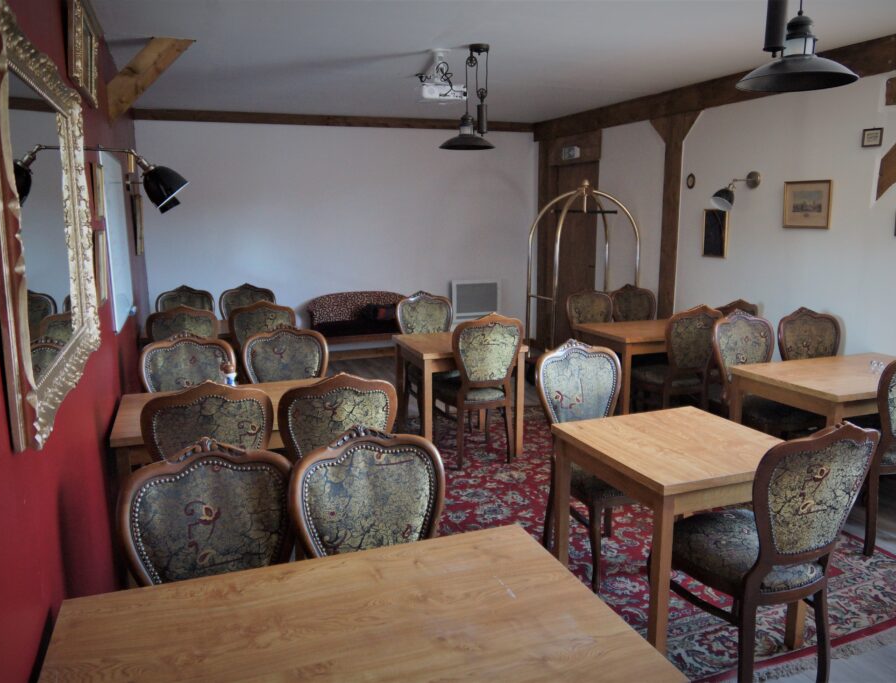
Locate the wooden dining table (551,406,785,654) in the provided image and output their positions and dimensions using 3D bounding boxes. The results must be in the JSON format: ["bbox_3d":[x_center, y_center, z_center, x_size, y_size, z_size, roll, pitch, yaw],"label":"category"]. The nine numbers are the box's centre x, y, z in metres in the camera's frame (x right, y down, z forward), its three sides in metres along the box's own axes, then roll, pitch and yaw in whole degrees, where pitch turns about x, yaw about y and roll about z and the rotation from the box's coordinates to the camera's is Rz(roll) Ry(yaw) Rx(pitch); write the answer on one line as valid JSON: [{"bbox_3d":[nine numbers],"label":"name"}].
[{"bbox_3d":[0.884,0.744,2.672,0.703,0.750,0.700,-4,11,-21],"label":"wooden dining table"}]

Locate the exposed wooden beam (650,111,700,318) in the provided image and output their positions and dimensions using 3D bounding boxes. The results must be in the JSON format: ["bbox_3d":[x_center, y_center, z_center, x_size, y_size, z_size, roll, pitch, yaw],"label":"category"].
[{"bbox_3d":[1.923,-0.704,5.918,0.130,2.410,0.660,-4,11,-21],"label":"exposed wooden beam"}]

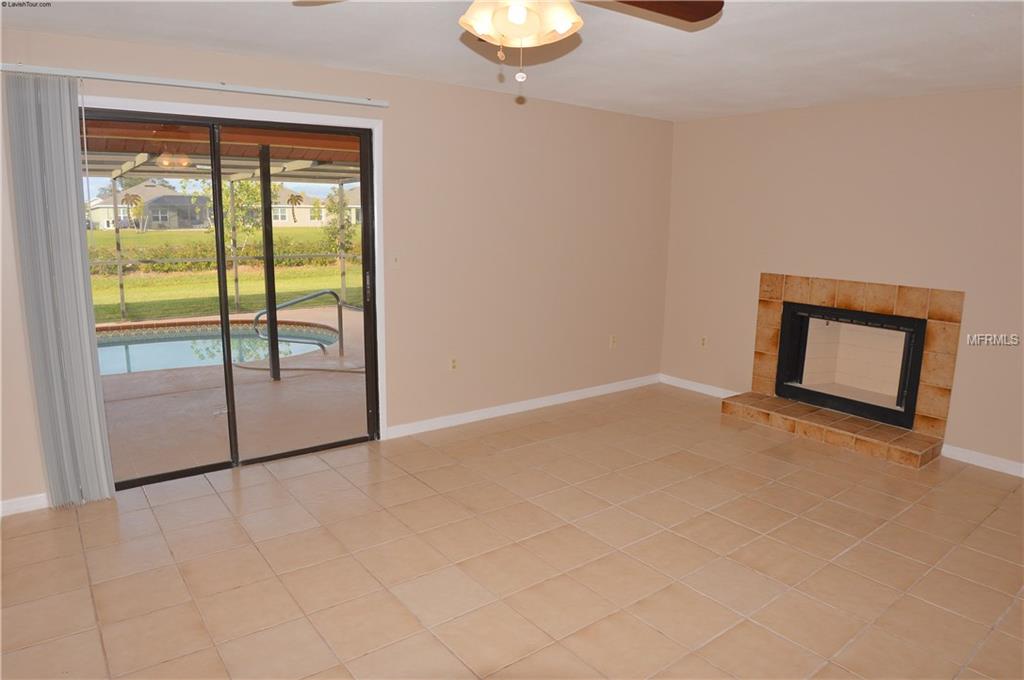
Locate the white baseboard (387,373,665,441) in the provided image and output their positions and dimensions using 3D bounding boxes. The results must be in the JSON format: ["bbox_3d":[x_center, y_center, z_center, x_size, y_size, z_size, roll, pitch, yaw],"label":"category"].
[{"bbox_3d":[0.300,0.516,5.243,2.944,0.087,0.015,-7,13,-37],"label":"white baseboard"}]

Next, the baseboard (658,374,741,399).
[{"bbox_3d":[1.758,0.452,5.745,0.015,0.087,0.986,-7,13,-37],"label":"baseboard"}]

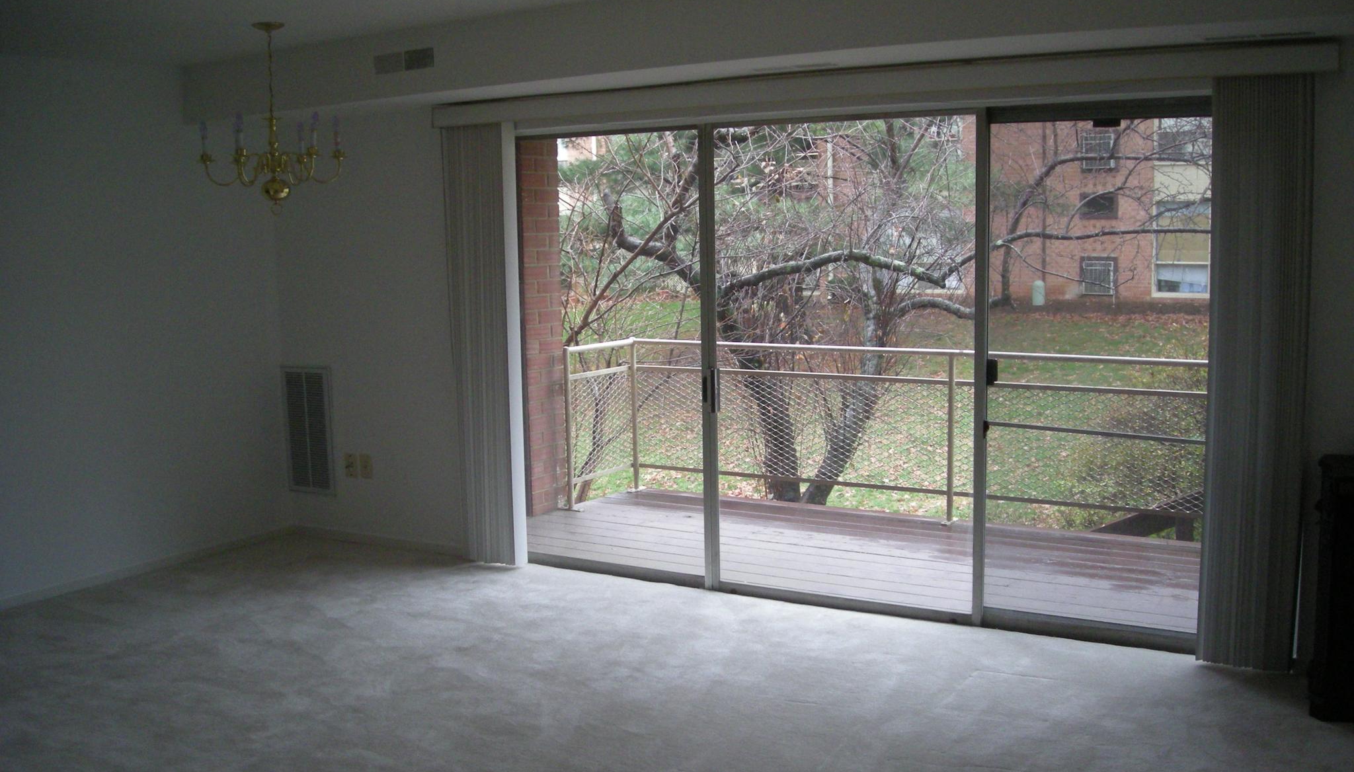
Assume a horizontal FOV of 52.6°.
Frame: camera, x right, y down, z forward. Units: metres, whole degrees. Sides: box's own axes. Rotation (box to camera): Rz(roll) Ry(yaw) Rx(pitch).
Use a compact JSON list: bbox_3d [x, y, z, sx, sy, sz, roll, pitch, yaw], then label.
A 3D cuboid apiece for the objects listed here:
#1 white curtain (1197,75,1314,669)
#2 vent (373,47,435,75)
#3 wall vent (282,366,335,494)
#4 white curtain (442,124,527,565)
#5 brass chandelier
[{"bbox_3d":[1.961,-0.047,4.655,0.300,2.030,0.100,3,8,31],"label":"white curtain"},{"bbox_3d":[-1.126,-1.337,5.641,0.320,0.083,0.025,3,8,31],"label":"vent"},{"bbox_3d":[-1.922,0.227,7.136,0.345,0.660,0.025,3,8,31],"label":"wall vent"},{"bbox_3d":[-0.894,-0.187,6.372,0.335,2.050,0.100,3,8,31],"label":"white curtain"},{"bbox_3d":[-1.629,-1.080,5.475,0.570,0.745,0.570,3,8,31],"label":"brass chandelier"}]

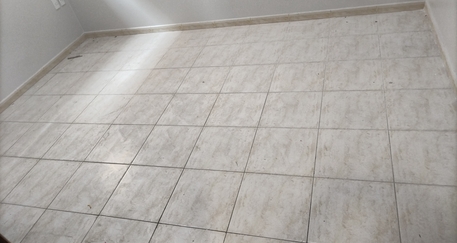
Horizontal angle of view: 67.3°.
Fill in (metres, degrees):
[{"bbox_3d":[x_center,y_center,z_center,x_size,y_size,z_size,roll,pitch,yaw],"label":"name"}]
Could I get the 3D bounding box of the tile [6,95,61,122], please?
[{"bbox_3d":[-1.894,-0.121,3.353,0.415,0.010,0.415,1,41,20],"label":"tile"}]

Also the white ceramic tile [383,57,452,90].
[{"bbox_3d":[1.363,-0.348,2.518,0.415,0.010,0.415,1,41,20],"label":"white ceramic tile"}]

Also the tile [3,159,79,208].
[{"bbox_3d":[-1.272,0.420,2.366,0.400,0.010,0.400,1,41,20],"label":"tile"}]

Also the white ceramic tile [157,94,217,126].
[{"bbox_3d":[-0.321,-0.098,2.787,0.415,0.010,0.415,1,41,20],"label":"white ceramic tile"}]

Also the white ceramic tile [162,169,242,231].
[{"bbox_3d":[-0.151,0.455,2.056,0.417,0.010,0.417,1,41,20],"label":"white ceramic tile"}]

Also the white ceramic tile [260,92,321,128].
[{"bbox_3d":[0.465,-0.090,2.510,0.417,0.010,0.417,1,41,20],"label":"white ceramic tile"}]

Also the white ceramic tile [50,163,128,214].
[{"bbox_3d":[-0.935,0.445,2.338,0.415,0.010,0.415,1,41,20],"label":"white ceramic tile"}]

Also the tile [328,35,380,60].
[{"bbox_3d":[1.080,-0.628,2.954,0.415,0.010,0.415,1,41,20],"label":"tile"}]

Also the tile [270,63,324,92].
[{"bbox_3d":[0.548,-0.345,2.681,0.400,0.010,0.400,1,41,20],"label":"tile"}]

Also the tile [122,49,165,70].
[{"bbox_3d":[-0.897,-0.662,3.670,0.417,0.010,0.417,1,41,20],"label":"tile"}]

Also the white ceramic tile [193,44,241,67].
[{"bbox_3d":[-0.100,-0.646,3.378,0.415,0.010,0.415,1,41,20],"label":"white ceramic tile"}]

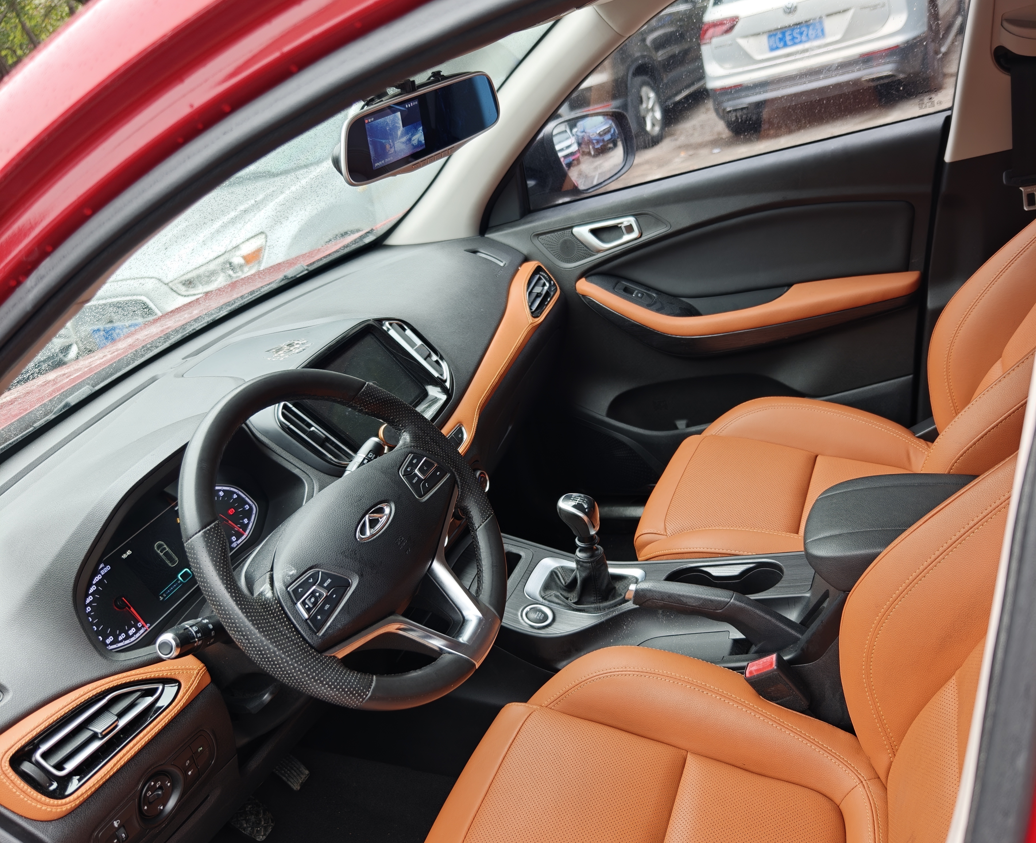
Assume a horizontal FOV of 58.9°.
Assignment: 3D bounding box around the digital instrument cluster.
[{"bbox_3d":[-0.409,0.161,1.074,0.030,0.096,0.280,-32,11,34],"label":"digital instrument cluster"}]

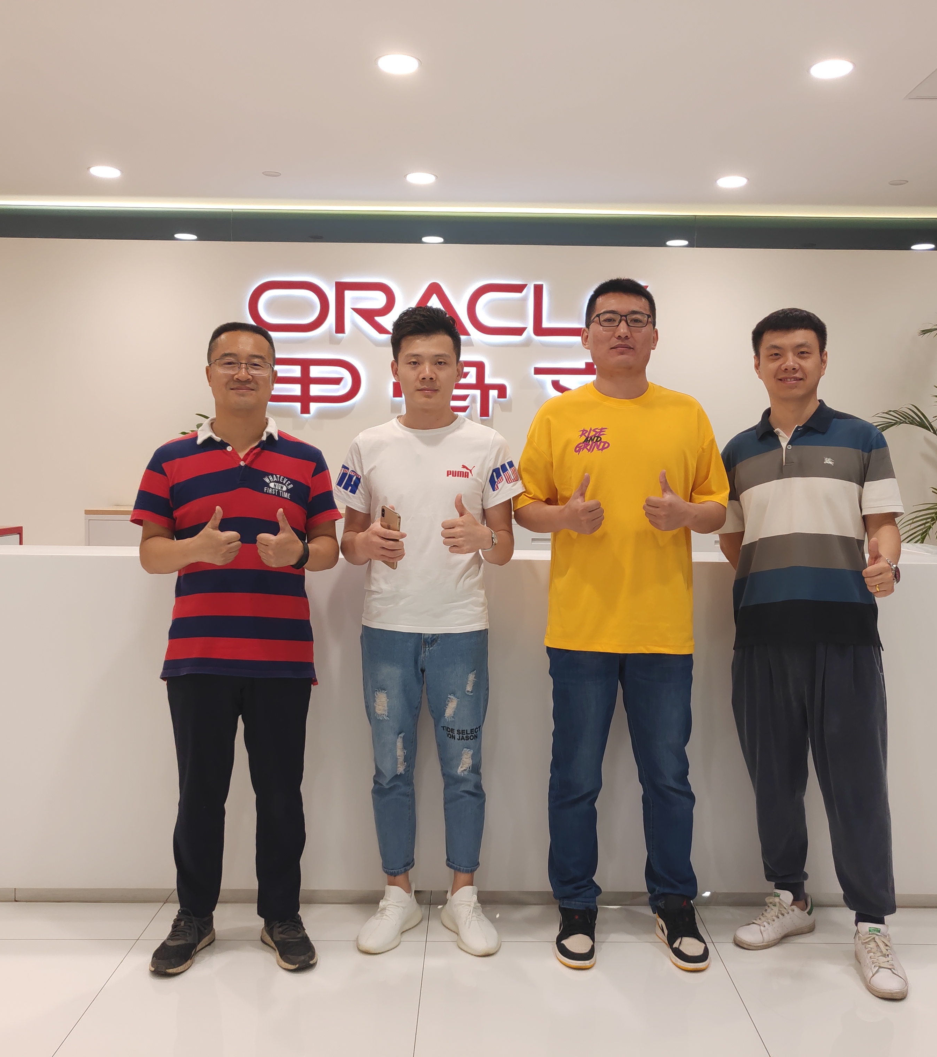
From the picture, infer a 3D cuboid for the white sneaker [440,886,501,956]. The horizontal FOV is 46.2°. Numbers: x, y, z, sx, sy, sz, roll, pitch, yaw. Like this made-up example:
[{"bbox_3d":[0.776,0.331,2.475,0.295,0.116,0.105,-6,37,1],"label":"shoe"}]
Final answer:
[{"bbox_3d":[0.003,1.081,3.106,0.110,0.128,0.295,0,3,-18],"label":"white sneaker"}]

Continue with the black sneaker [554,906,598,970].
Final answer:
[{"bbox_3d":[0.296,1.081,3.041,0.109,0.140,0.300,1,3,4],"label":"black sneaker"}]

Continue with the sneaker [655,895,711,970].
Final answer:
[{"bbox_3d":[0.580,1.085,3.032,0.115,0.142,0.305,0,3,-8],"label":"sneaker"}]

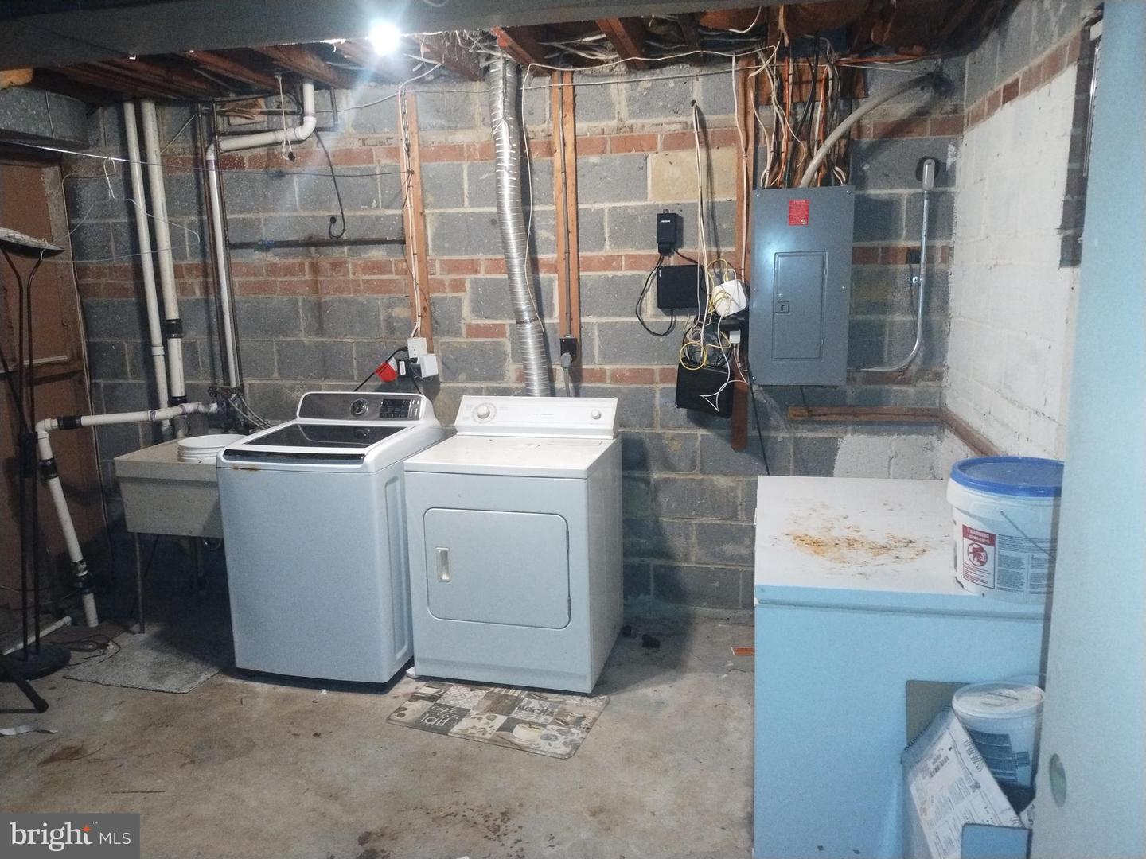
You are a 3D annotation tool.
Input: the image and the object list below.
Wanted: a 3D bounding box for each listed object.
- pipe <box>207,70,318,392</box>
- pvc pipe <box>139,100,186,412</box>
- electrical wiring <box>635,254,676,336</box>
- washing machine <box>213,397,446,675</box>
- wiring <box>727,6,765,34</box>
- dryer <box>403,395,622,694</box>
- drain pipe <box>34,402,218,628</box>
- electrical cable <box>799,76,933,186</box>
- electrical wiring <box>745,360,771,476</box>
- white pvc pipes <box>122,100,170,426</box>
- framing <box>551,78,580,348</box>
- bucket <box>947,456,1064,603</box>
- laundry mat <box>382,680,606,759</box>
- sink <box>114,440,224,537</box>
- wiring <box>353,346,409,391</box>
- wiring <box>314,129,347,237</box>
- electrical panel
[{"bbox_3d":[-1.395,-0.846,3.779,0.600,1.360,0.150,3,11,21],"label":"pipe"},{"bbox_3d":[-1.940,-0.784,3.940,0.072,1.491,0.072,1,10,11],"label":"pvc pipe"},{"bbox_3d":[0.360,-0.586,3.615,0.177,0.361,0.045,1,10,11],"label":"electrical wiring"},{"bbox_3d":[-0.987,0.415,3.563,0.690,1.100,0.710,1,11,13],"label":"washing machine"},{"bbox_3d":[0.610,-1.447,2.930,0.136,0.101,0.080,1,10,11],"label":"wiring"},{"bbox_3d":[-0.208,0.430,3.471,0.726,1.075,0.670,2,10,14],"label":"dryer"},{"bbox_3d":[-2.027,0.403,3.919,0.760,1.030,0.200,-4,10,-15],"label":"drain pipe"},{"bbox_3d":[1.172,-1.197,3.311,0.525,0.445,0.110,1,10,11],"label":"electrical cable"},{"bbox_3d":[0.807,-0.052,3.602,0.110,0.515,0.060,1,10,11],"label":"electrical wiring"},{"bbox_3d":[-2.110,-0.796,4.105,0.055,1.574,0.055,1,12,11],"label":"white pvc pipes"},{"bbox_3d":[-0.021,-0.943,3.635,0.092,1.198,0.042,1,10,11],"label":"framing"},{"bbox_3d":[1.014,0.225,1.873,0.310,0.275,0.310,1,10,11],"label":"bucket"},{"bbox_3d":[-0.264,1.039,3.076,0.730,0.012,0.450,3,10,20],"label":"laundry mat"},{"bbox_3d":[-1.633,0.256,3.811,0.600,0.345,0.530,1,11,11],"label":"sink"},{"bbox_3d":[-0.900,-0.285,3.869,0.253,0.213,0.110,1,10,11],"label":"wiring"},{"bbox_3d":[-1.116,-1.117,3.795,0.132,0.480,0.090,1,10,11],"label":"wiring"},{"bbox_3d":[0.951,-0.594,3.478,0.400,0.805,0.100,1,10,11],"label":"electrical panel"}]

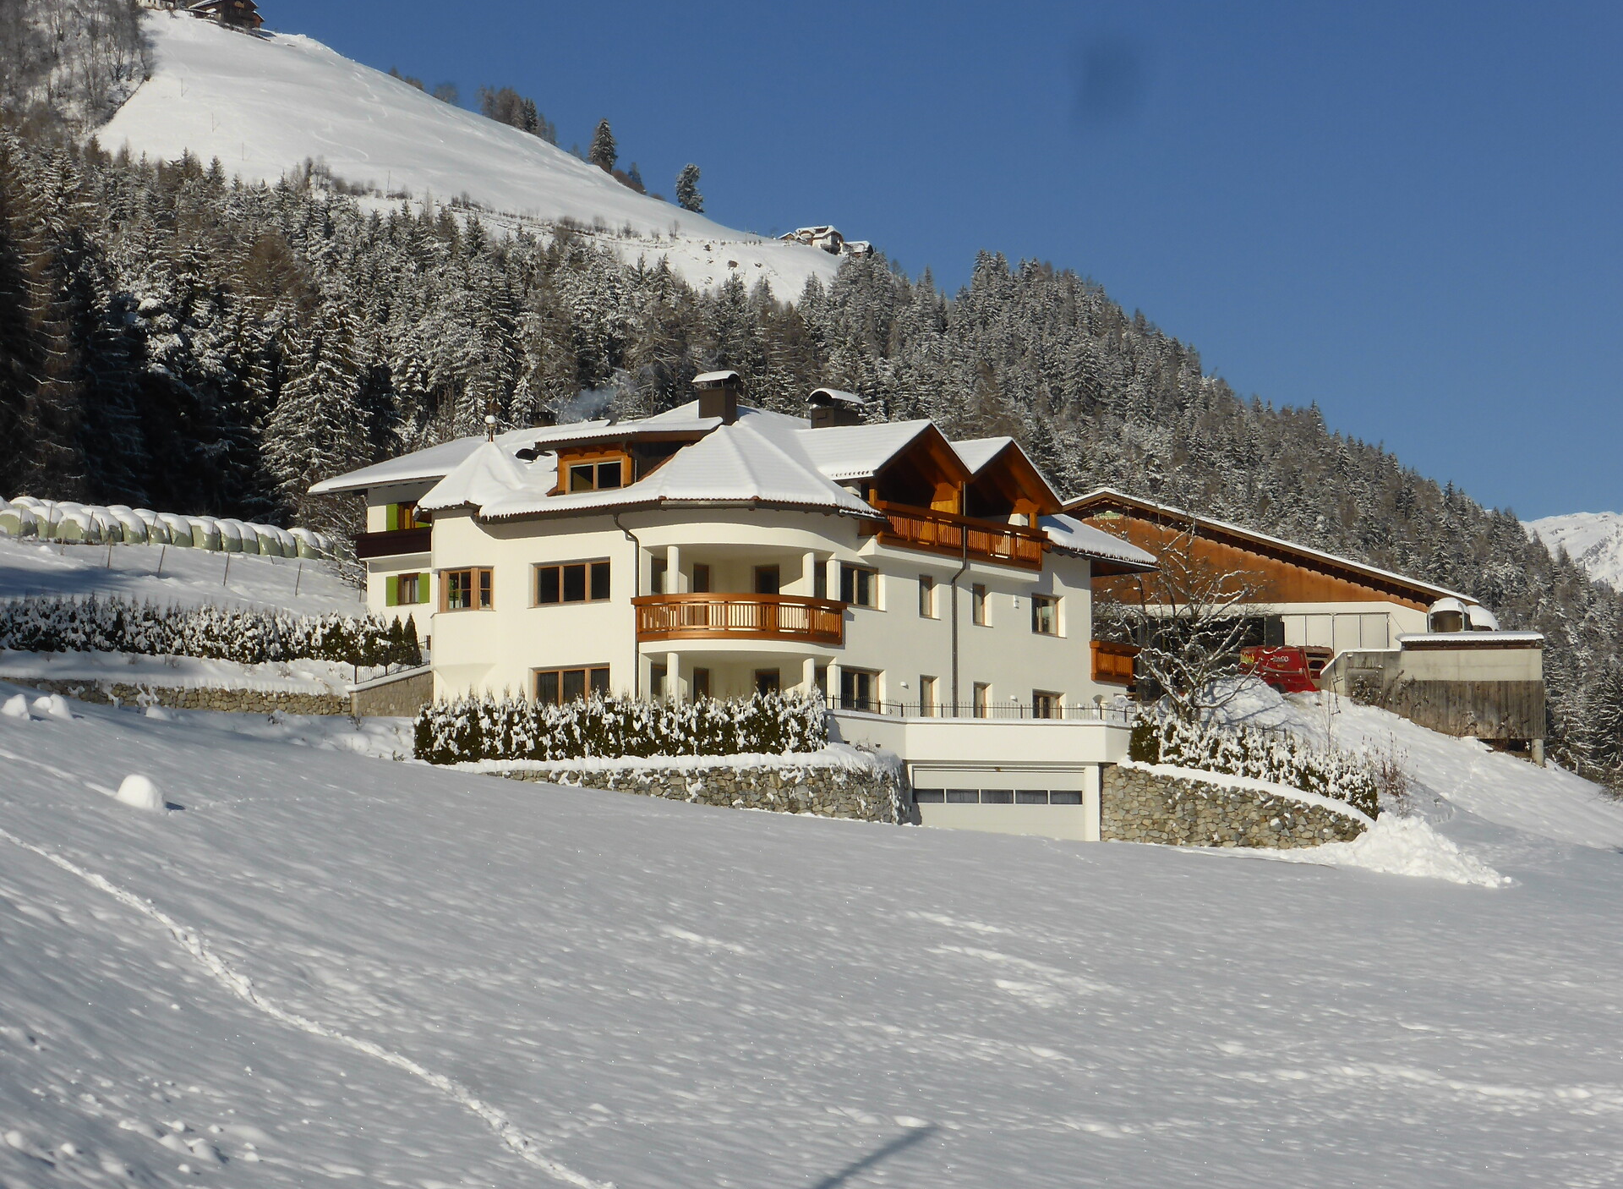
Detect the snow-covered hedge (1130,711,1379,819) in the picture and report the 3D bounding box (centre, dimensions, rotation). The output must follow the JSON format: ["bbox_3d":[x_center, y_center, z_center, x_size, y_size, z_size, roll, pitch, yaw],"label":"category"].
[{"bbox_3d":[12.100,4.674,116.500,6.700,2.750,1.300,1,-5,-15],"label":"snow-covered hedge"}]

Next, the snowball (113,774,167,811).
[{"bbox_3d":[-12.113,3.595,77.052,0.900,0.650,0.800,0,-6,0],"label":"snowball"}]

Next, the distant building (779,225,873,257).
[{"bbox_3d":[3.901,-103.643,1250.000,26.000,8.500,12.000,2,-6,-30],"label":"distant building"}]

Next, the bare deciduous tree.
[{"bbox_3d":[10.906,0.778,124.605,5.100,6.000,4.900,0,-6,0],"label":"bare deciduous tree"}]

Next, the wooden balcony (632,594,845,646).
[{"bbox_3d":[-1.726,0.701,115.052,6.123,1.200,1.907,1,-6,-14],"label":"wooden balcony"}]

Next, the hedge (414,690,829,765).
[{"bbox_3d":[-5.092,3.576,114.600,11.700,1.700,1.100,-3,-6,21],"label":"hedge"}]

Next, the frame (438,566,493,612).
[{"bbox_3d":[-9.592,-0.089,118.568,1.650,1.180,0.450,-3,-7,27],"label":"frame"}]

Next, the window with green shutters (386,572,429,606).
[{"bbox_3d":[-13.819,-0.161,146.000,1.750,1.050,0.150,-4,-6,33],"label":"window with green shutters"}]

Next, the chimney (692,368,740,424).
[{"bbox_3d":[-2.616,-5.498,119.741,1.200,1.600,0.800,-4,-7,35],"label":"chimney"}]

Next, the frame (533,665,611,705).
[{"bbox_3d":[-6.875,2.655,122.400,2.500,1.200,0.150,-4,-6,29],"label":"frame"}]

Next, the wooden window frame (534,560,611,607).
[{"bbox_3d":[-6.468,-0.309,116.950,2.750,1.240,0.120,-4,-7,35],"label":"wooden window frame"}]

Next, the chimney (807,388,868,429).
[{"bbox_3d":[0.792,-5.767,132.000,1.000,1.200,1.750,-4,-6,29],"label":"chimney"}]

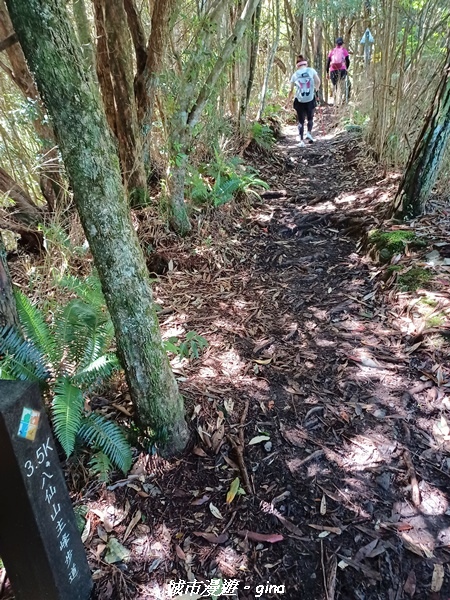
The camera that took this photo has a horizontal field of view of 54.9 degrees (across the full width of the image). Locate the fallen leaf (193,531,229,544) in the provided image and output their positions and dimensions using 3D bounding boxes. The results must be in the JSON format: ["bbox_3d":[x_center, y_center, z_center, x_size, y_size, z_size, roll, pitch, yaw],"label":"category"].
[{"bbox_3d":[-0.049,0.831,1.527,0.134,0.015,0.029,5,28,12],"label":"fallen leaf"}]

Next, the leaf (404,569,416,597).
[{"bbox_3d":[0.591,0.892,1.367,0.030,0.015,0.095,11,30,23],"label":"leaf"}]

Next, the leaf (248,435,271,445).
[{"bbox_3d":[0.146,0.595,1.835,0.096,0.012,0.032,-8,29,-10],"label":"leaf"}]

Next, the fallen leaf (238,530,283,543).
[{"bbox_3d":[0.118,0.796,1.454,0.160,0.018,0.032,2,28,8],"label":"fallen leaf"}]

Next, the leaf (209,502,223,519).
[{"bbox_3d":[-0.031,0.757,1.549,0.023,0.010,0.080,-20,33,-30],"label":"leaf"}]

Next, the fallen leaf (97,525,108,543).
[{"bbox_3d":[-0.421,0.805,1.491,0.026,0.012,0.079,-21,33,-31],"label":"fallen leaf"}]

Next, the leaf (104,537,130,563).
[{"bbox_3d":[-0.364,0.831,1.429,0.101,0.018,0.065,19,35,35],"label":"leaf"}]

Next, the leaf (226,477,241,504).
[{"bbox_3d":[0.033,0.743,1.691,0.034,0.015,0.133,8,29,19],"label":"leaf"}]

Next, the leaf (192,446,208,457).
[{"bbox_3d":[-0.105,0.657,1.865,0.085,0.015,0.033,14,31,28],"label":"leaf"}]

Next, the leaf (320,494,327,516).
[{"bbox_3d":[0.369,0.768,1.621,0.021,0.015,0.096,5,28,13],"label":"leaf"}]

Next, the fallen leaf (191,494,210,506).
[{"bbox_3d":[-0.092,0.766,1.655,0.085,0.015,0.026,-16,30,-24],"label":"fallen leaf"}]

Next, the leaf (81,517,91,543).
[{"bbox_3d":[-0.499,0.829,1.559,0.023,0.015,0.091,0,28,4],"label":"leaf"}]

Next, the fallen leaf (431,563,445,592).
[{"bbox_3d":[0.650,0.846,1.322,0.030,0.012,0.092,13,32,27],"label":"fallen leaf"}]

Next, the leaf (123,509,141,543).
[{"bbox_3d":[-0.335,0.819,1.569,0.026,0.015,0.136,7,29,16],"label":"leaf"}]

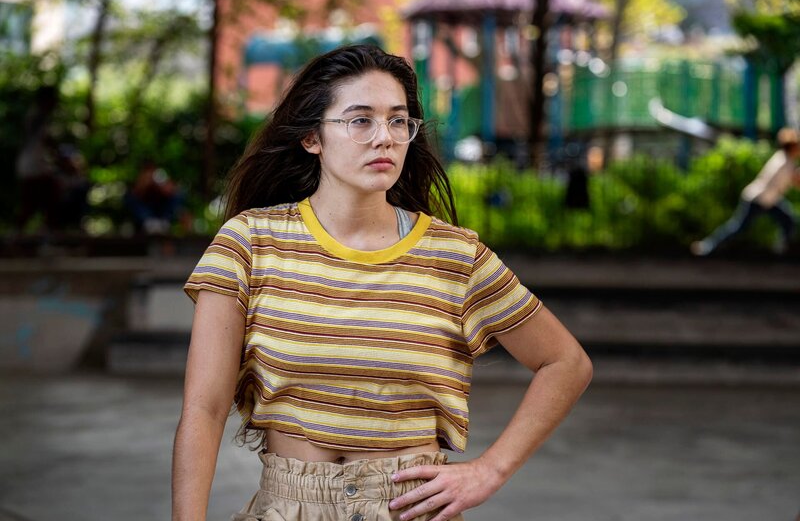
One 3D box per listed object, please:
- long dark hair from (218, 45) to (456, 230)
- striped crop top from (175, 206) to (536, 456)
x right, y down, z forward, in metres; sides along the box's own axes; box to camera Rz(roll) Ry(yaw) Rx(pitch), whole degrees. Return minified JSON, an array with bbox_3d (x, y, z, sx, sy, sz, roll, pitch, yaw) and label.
[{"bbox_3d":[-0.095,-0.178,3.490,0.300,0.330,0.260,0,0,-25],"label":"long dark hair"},{"bbox_3d":[-0.059,0.102,3.450,0.550,0.385,0.280,3,0,-3],"label":"striped crop top"}]

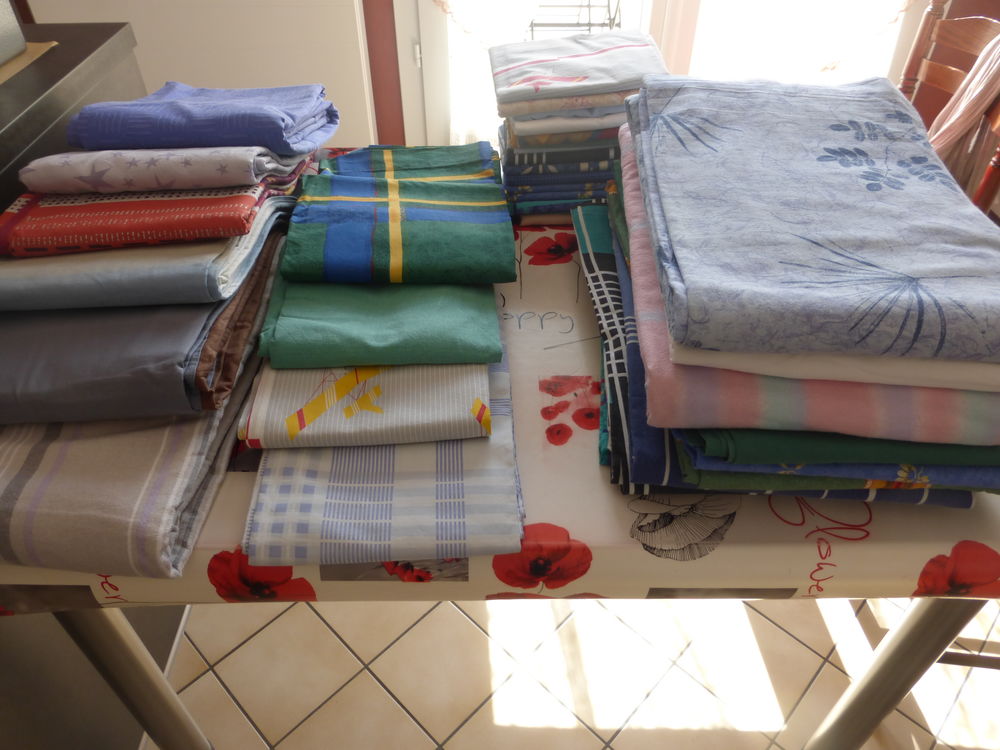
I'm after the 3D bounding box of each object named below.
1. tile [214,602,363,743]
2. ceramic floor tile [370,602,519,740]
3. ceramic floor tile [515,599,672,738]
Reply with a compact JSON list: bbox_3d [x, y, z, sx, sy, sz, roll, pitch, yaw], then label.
[{"bbox_3d":[-0.405,0.566,1.335,0.203,0.009,0.203,32,50,32],"label":"tile"},{"bbox_3d":[-0.108,0.564,1.339,0.203,0.009,0.203,32,50,32],"label":"ceramic floor tile"},{"bbox_3d":[0.189,0.561,1.343,0.203,0.009,0.203,32,50,32],"label":"ceramic floor tile"}]

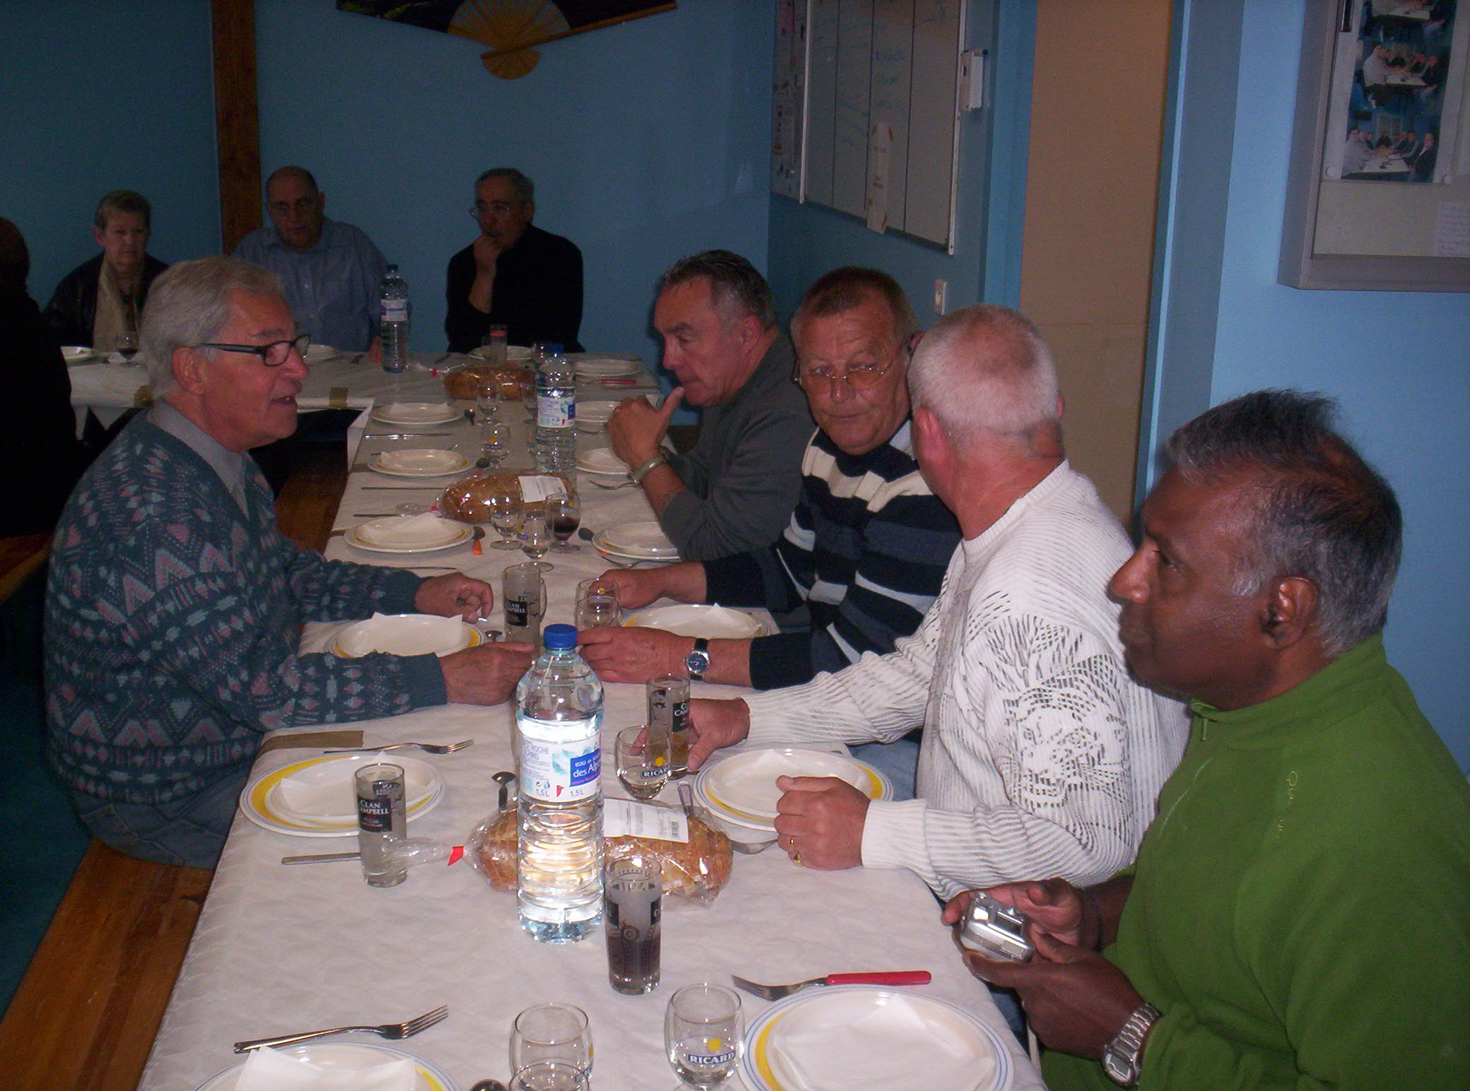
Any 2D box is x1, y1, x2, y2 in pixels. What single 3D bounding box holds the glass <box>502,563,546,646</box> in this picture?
[{"bbox_3d":[-0.327,0.097,2.408,0.056,0.125,0.056,-2,16,-9],"label":"glass"}]

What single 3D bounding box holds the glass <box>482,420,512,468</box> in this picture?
[{"bbox_3d":[-0.542,-0.227,3.558,0.066,0.099,0.066,-2,16,-9],"label":"glass"}]

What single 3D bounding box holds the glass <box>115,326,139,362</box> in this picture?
[{"bbox_3d":[-1.856,-0.603,4.774,0.069,0.103,0.069,-2,16,-9],"label":"glass"}]

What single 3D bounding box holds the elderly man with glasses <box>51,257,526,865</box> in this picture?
[{"bbox_3d":[-0.649,0.252,2.331,0.740,1.340,0.560,-1,16,-7],"label":"elderly man with glasses"}]

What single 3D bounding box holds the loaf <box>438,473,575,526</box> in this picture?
[{"bbox_3d":[-0.465,-0.097,3.203,0.273,0.093,0.122,-3,16,-13],"label":"loaf"}]

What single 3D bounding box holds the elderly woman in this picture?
[{"bbox_3d":[-1.974,-0.518,5.144,0.530,1.251,0.680,-4,17,-16],"label":"elderly woman"}]

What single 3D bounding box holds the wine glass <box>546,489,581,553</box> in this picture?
[{"bbox_3d":[-0.322,-0.042,2.931,0.065,0.100,0.065,-2,16,-9],"label":"wine glass"}]

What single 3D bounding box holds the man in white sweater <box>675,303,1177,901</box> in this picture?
[{"bbox_3d":[0.245,0.386,1.911,0.680,1.340,0.540,0,16,-3],"label":"man in white sweater"}]

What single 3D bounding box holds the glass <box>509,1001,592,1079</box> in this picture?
[{"bbox_3d":[-0.149,0.438,1.288,0.068,0.103,0.068,-2,16,-9],"label":"glass"}]

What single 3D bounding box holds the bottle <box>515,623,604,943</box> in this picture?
[{"bbox_3d":[-0.179,0.243,1.608,0.087,0.324,0.087,1,16,0],"label":"bottle"}]

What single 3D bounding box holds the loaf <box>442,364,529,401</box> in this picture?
[{"bbox_3d":[-0.668,-0.451,4.386,0.280,0.090,0.125,-2,16,-9],"label":"loaf"}]

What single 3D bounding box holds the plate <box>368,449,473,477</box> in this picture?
[{"bbox_3d":[-0.700,-0.179,3.507,0.240,0.030,0.240,-2,16,-9],"label":"plate"}]

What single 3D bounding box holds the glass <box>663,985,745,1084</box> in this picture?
[{"bbox_3d":[-0.026,0.436,1.342,0.066,0.102,0.066,1,16,0],"label":"glass"}]

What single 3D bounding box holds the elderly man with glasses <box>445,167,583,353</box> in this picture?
[{"bbox_3d":[-0.764,-0.609,5.424,0.520,1.330,0.750,2,16,5],"label":"elderly man with glasses"}]

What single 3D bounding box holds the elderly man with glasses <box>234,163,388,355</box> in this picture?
[{"bbox_3d":[-1.474,-0.620,5.424,0.560,1.330,0.750,-2,16,-8],"label":"elderly man with glasses"}]

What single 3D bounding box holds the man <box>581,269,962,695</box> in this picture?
[{"bbox_3d":[0.114,0.246,2.408,0.720,1.340,0.580,-8,18,-28],"label":"man"}]

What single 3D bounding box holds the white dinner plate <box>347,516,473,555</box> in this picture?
[{"bbox_3d":[-0.610,-0.015,2.948,0.240,0.030,0.240,-2,16,-9],"label":"white dinner plate"}]

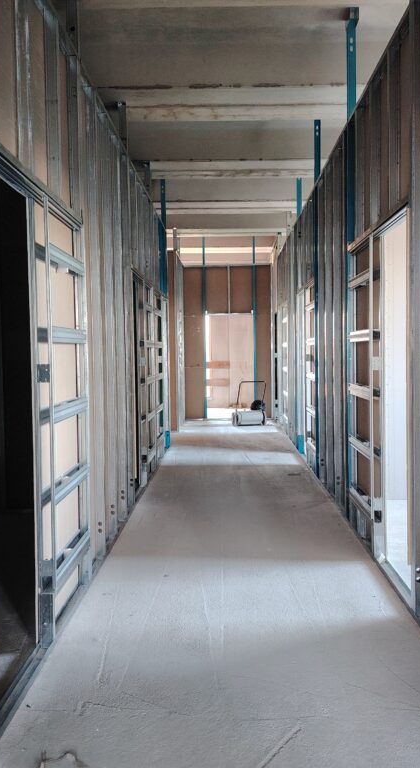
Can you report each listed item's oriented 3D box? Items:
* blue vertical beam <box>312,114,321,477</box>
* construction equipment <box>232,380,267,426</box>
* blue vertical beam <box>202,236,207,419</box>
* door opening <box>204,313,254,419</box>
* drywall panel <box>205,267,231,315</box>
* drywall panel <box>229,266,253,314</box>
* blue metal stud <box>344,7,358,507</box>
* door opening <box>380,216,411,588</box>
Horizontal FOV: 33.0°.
[{"bbox_3d":[1.191,-0.955,7.869,0.080,3.940,0.060,-1,3,1],"label":"blue vertical beam"},{"bbox_3d":[0.732,0.370,13.150,0.580,0.840,0.500,-2,3,-16],"label":"construction equipment"},{"bbox_3d":[-0.109,-1.156,14.397,0.065,3.770,0.070,-1,3,1],"label":"blue vertical beam"},{"bbox_3d":[0.406,-0.365,14.400,0.970,2.120,0.100,-1,3,1],"label":"door opening"},{"bbox_3d":[0.146,-1.913,14.450,0.490,0.980,0.020,-1,3,1],"label":"drywall panel"},{"bbox_3d":[0.631,-1.933,14.450,0.490,0.980,0.020,-1,3,1],"label":"drywall panel"},{"bbox_3d":[1.168,-0.991,5.841,0.085,4.200,0.060,-1,3,1],"label":"blue metal stud"},{"bbox_3d":[1.134,0.103,4.264,0.100,2.120,0.900,-1,3,1],"label":"door opening"}]

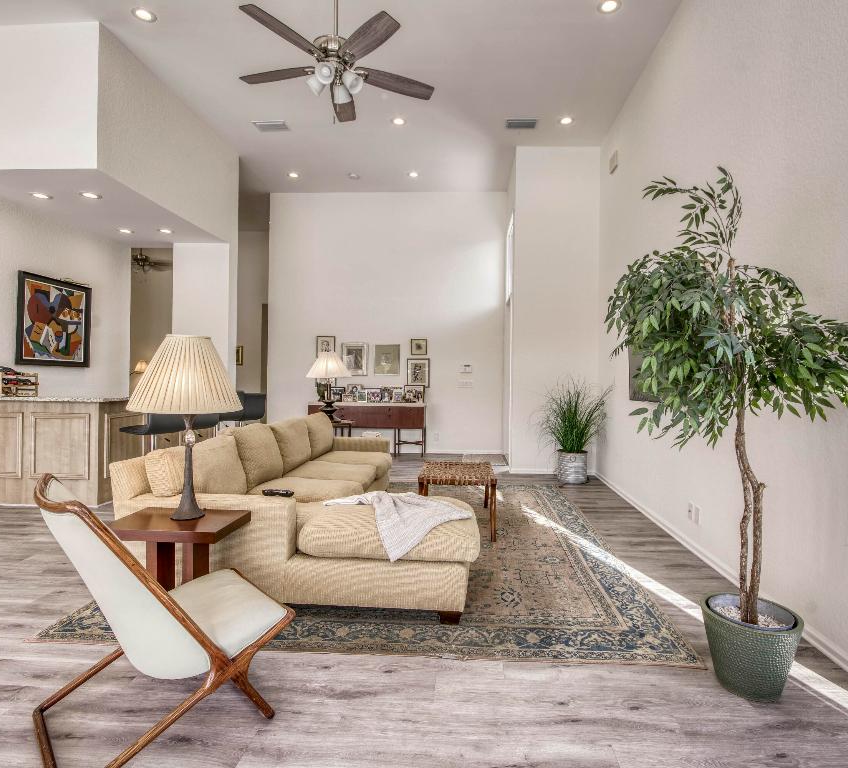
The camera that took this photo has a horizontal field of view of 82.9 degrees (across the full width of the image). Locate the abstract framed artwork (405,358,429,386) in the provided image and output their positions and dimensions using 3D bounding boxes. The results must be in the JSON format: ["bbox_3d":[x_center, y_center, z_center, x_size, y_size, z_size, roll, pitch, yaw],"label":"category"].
[{"bbox_3d":[-0.094,-0.188,8.260,0.386,0.490,0.030,1,0,6],"label":"abstract framed artwork"}]

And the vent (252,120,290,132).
[{"bbox_3d":[-1.956,-3.311,6.176,0.400,0.030,0.230,1,0,6],"label":"vent"}]

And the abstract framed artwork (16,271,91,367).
[{"bbox_3d":[-4.272,-0.709,5.614,0.040,0.990,0.970,1,0,6],"label":"abstract framed artwork"}]

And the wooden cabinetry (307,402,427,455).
[{"bbox_3d":[-0.936,0.747,8.110,1.970,0.850,0.460,1,0,6],"label":"wooden cabinetry"}]

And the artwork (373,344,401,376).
[{"bbox_3d":[-0.620,-0.408,8.128,0.452,0.519,0.035,1,0,5],"label":"artwork"}]

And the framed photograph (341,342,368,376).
[{"bbox_3d":[-1.201,-0.433,8.373,0.470,0.555,0.030,1,0,6],"label":"framed photograph"}]

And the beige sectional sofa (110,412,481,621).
[{"bbox_3d":[-0.576,0.743,3.859,1.930,0.880,2.820,1,0,5],"label":"beige sectional sofa"}]

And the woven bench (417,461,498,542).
[{"bbox_3d":[0.285,0.960,4.071,0.605,0.475,0.830,1,0,5],"label":"woven bench"}]

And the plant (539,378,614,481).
[{"bbox_3d":[1.894,0.573,6.004,0.900,1.283,0.840,1,0,5],"label":"plant"}]

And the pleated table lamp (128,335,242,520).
[{"bbox_3d":[-1.130,0.204,2.285,0.489,0.860,0.489,1,0,5],"label":"pleated table lamp"}]

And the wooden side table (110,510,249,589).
[{"bbox_3d":[-1.147,0.909,2.241,0.540,0.550,0.365,1,0,5],"label":"wooden side table"}]

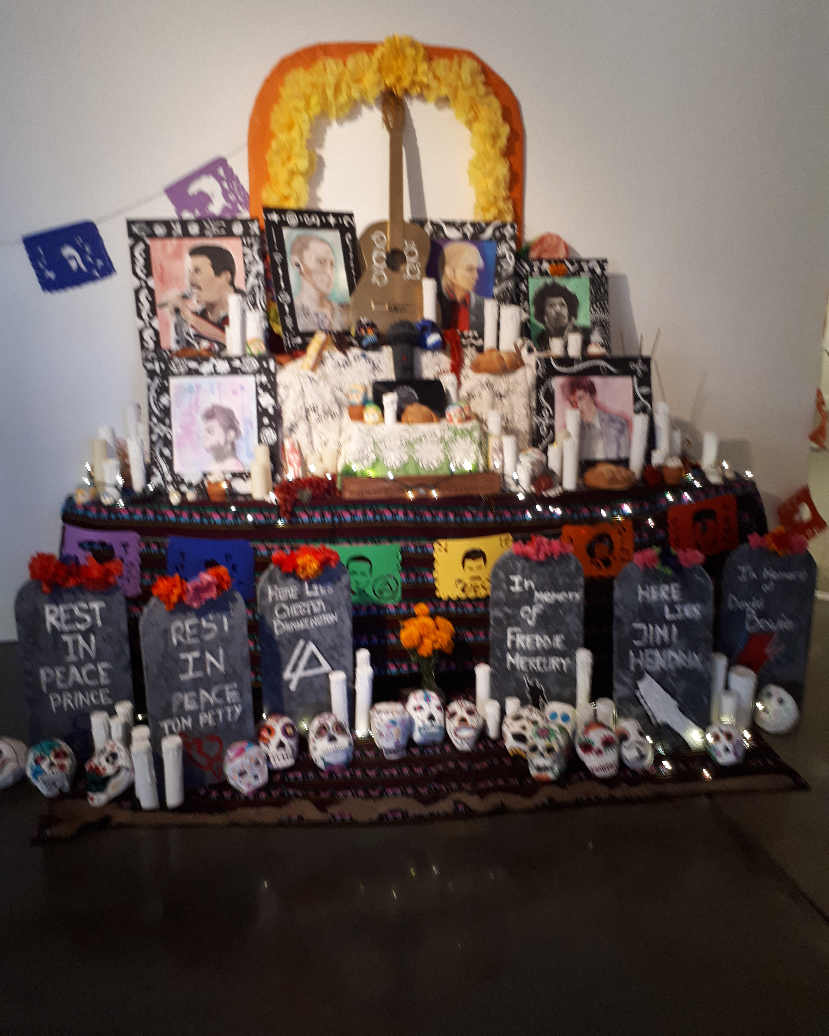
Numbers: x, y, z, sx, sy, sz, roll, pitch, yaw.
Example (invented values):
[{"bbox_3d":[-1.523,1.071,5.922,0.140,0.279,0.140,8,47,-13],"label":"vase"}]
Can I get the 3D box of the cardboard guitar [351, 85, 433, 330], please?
[{"bbox_3d":[-0.076,-1.177,3.420,0.375,0.980,0.100,-1,8,-5],"label":"cardboard guitar"}]

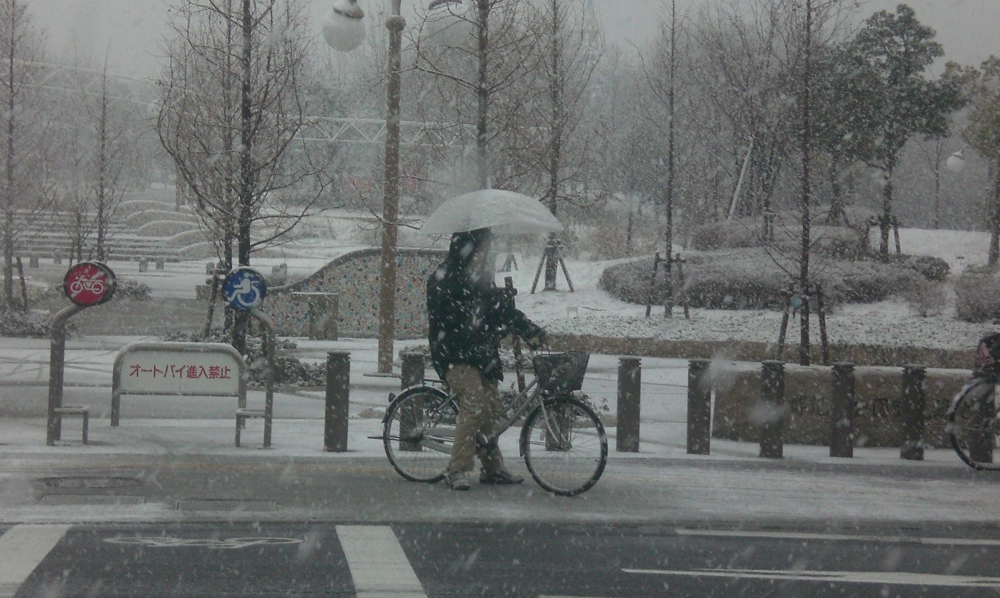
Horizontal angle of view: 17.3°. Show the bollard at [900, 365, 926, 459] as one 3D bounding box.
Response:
[{"bbox_3d":[3.164,0.863,25.191,0.177,0.730,0.177,1,1,0],"label":"bollard"}]

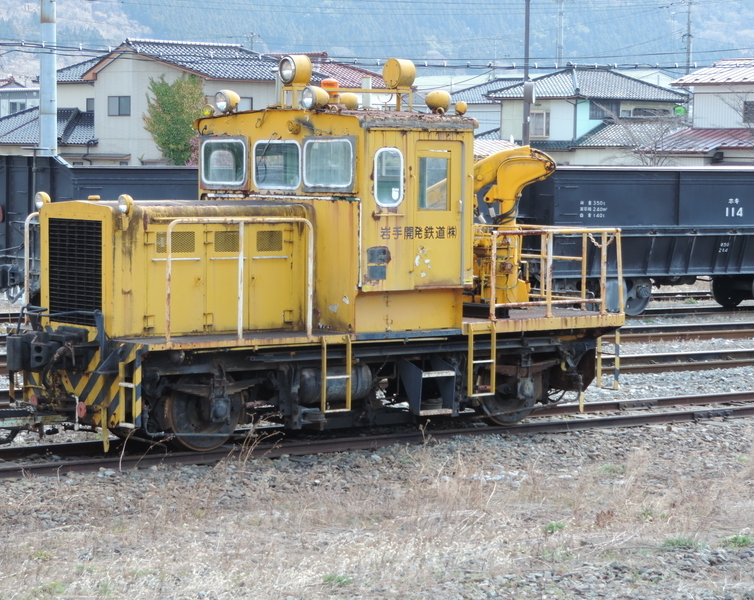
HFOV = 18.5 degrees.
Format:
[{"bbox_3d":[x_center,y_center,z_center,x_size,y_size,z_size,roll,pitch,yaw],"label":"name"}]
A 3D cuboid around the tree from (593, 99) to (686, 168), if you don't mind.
[{"bbox_3d":[7.938,-3.880,69.760,3.000,4.400,3.000,0,4,0],"label":"tree"}]

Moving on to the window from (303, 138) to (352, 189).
[{"bbox_3d":[-0.437,-1.219,20.678,0.050,0.433,0.800,-2,4,-35],"label":"window"}]

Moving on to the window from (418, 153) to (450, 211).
[{"bbox_3d":[0.515,-1.059,20.753,0.363,0.520,0.050,-2,4,-35],"label":"window"}]

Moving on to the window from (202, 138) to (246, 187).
[{"bbox_3d":[-1.469,-1.313,22.139,0.050,0.438,0.826,-2,4,-35],"label":"window"}]

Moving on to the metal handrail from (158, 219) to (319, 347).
[{"bbox_3d":[-1.146,-0.170,19.638,1.467,1.048,0.050,-2,4,-35],"label":"metal handrail"}]

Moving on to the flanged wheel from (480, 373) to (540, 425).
[{"bbox_3d":[1.237,0.874,22.278,0.750,0.750,0.140,-2,4,-35],"label":"flanged wheel"}]

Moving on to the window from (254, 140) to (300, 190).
[{"bbox_3d":[-0.923,-1.248,21.367,0.050,0.457,0.820,-2,4,-35],"label":"window"}]

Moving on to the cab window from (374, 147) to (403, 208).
[{"bbox_3d":[0.111,-1.086,20.467,0.326,0.531,0.050,-2,4,-35],"label":"cab window"}]

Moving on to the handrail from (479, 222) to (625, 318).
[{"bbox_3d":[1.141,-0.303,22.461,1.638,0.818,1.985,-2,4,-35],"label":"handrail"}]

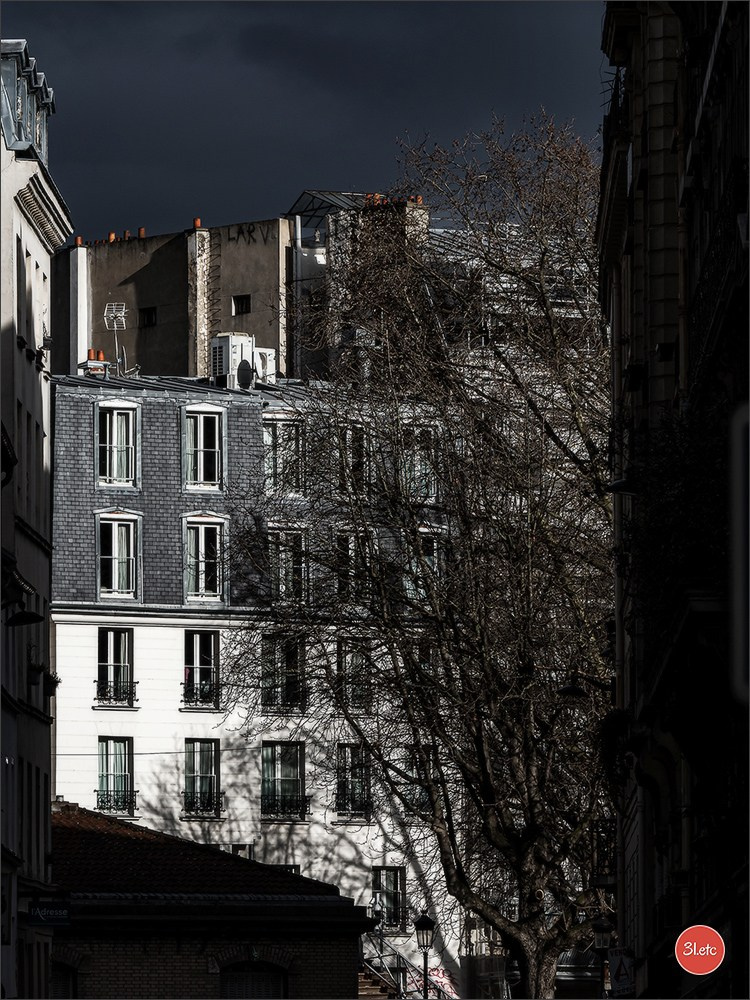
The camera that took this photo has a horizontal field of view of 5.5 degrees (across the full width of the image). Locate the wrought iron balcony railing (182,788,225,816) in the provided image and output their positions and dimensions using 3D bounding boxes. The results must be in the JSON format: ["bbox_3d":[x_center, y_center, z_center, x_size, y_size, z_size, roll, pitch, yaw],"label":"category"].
[{"bbox_3d":[-4.401,7.775,200.158,1.240,0.660,0.150,2,-5,-31],"label":"wrought iron balcony railing"}]

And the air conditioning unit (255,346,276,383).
[{"bbox_3d":[-3.069,-3.517,205.500,0.980,0.970,0.370,3,-5,-34],"label":"air conditioning unit"}]

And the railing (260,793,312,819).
[{"bbox_3d":[-2.285,7.915,201.423,1.440,0.660,0.150,2,-5,-31],"label":"railing"}]

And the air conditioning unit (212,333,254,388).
[{"bbox_3d":[-3.727,-3.649,204.000,0.770,1.450,0.900,2,-5,-31],"label":"air conditioning unit"}]

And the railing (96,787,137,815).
[{"bbox_3d":[-6.583,7.661,198.852,1.240,0.660,0.150,2,-5,-31],"label":"railing"}]

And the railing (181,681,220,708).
[{"bbox_3d":[-4.430,5.008,200.329,1.240,0.660,0.150,2,-5,-31],"label":"railing"}]

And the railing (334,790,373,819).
[{"bbox_3d":[-0.545,7.930,202.470,1.140,0.660,0.150,2,-5,-31],"label":"railing"}]

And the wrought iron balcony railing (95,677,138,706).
[{"bbox_3d":[-6.589,4.925,199.035,1.240,0.660,0.150,2,-5,-31],"label":"wrought iron balcony railing"}]

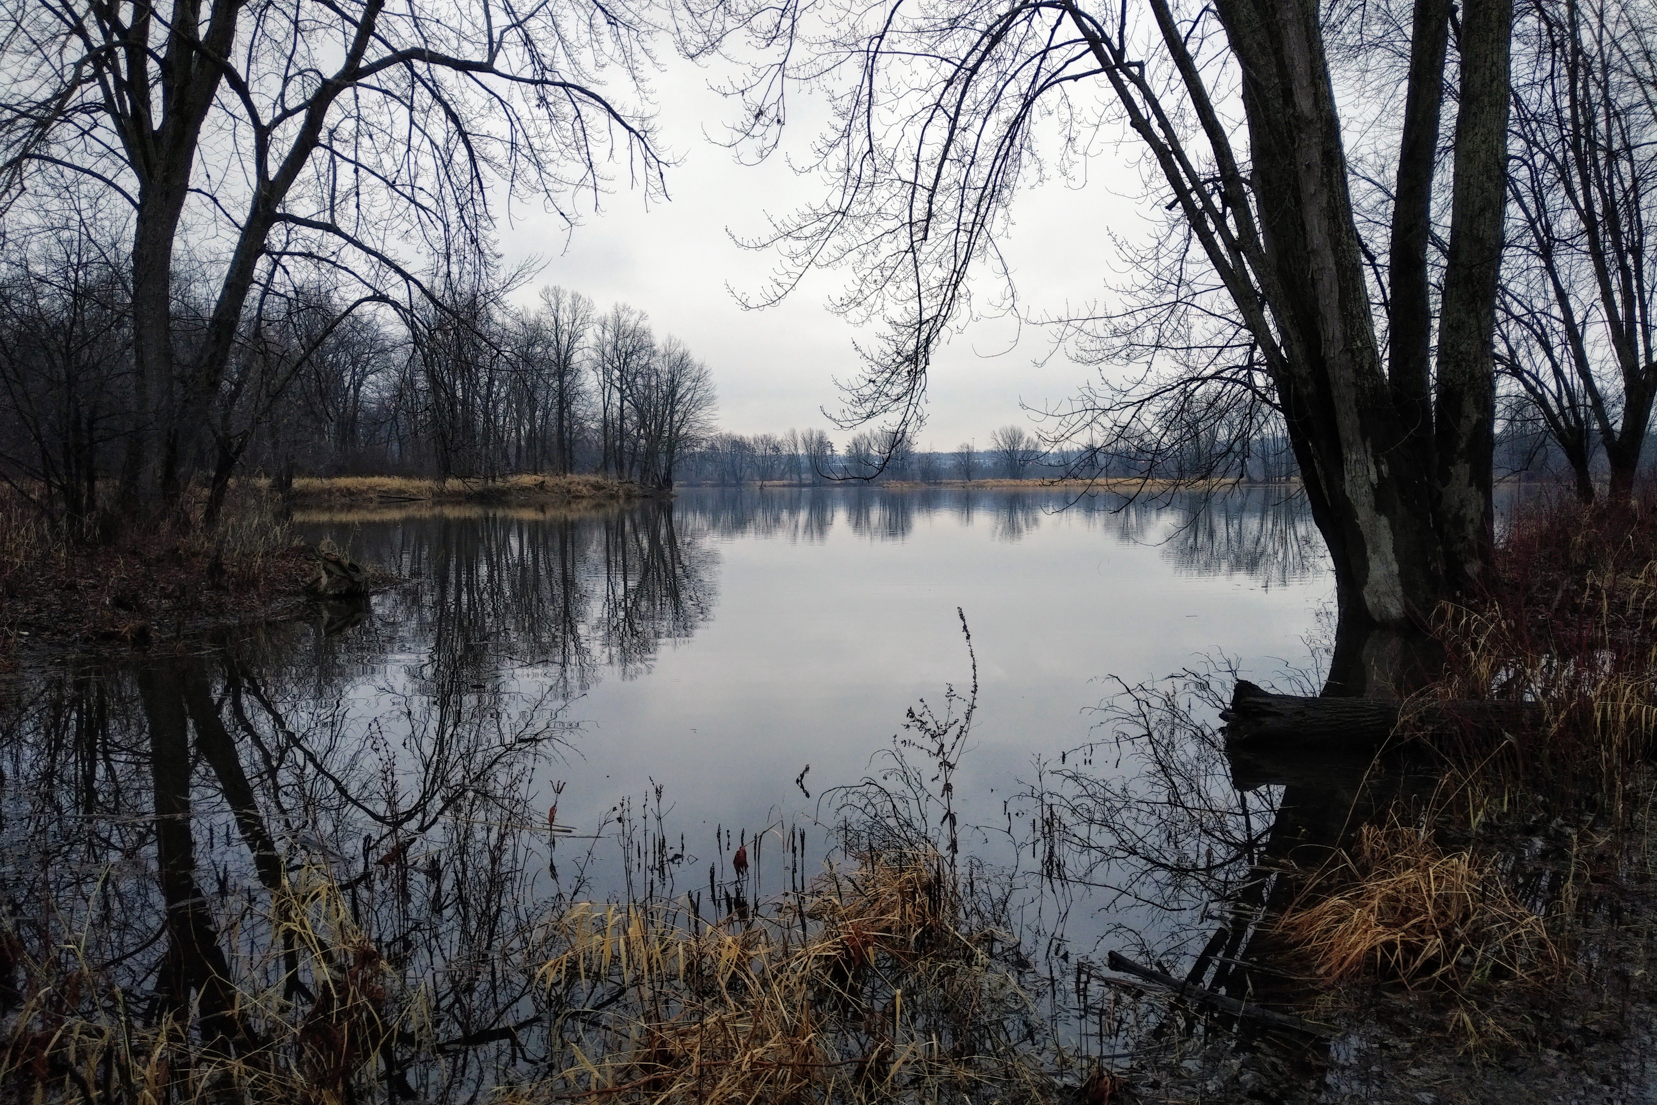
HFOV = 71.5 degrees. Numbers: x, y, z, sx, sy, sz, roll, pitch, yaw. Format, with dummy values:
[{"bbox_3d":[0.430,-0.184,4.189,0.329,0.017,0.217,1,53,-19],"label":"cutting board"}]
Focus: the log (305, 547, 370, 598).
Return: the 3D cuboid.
[{"bbox_3d":[-7.000,0.280,16.400,0.950,0.700,0.650,-1,4,-14],"label":"log"}]

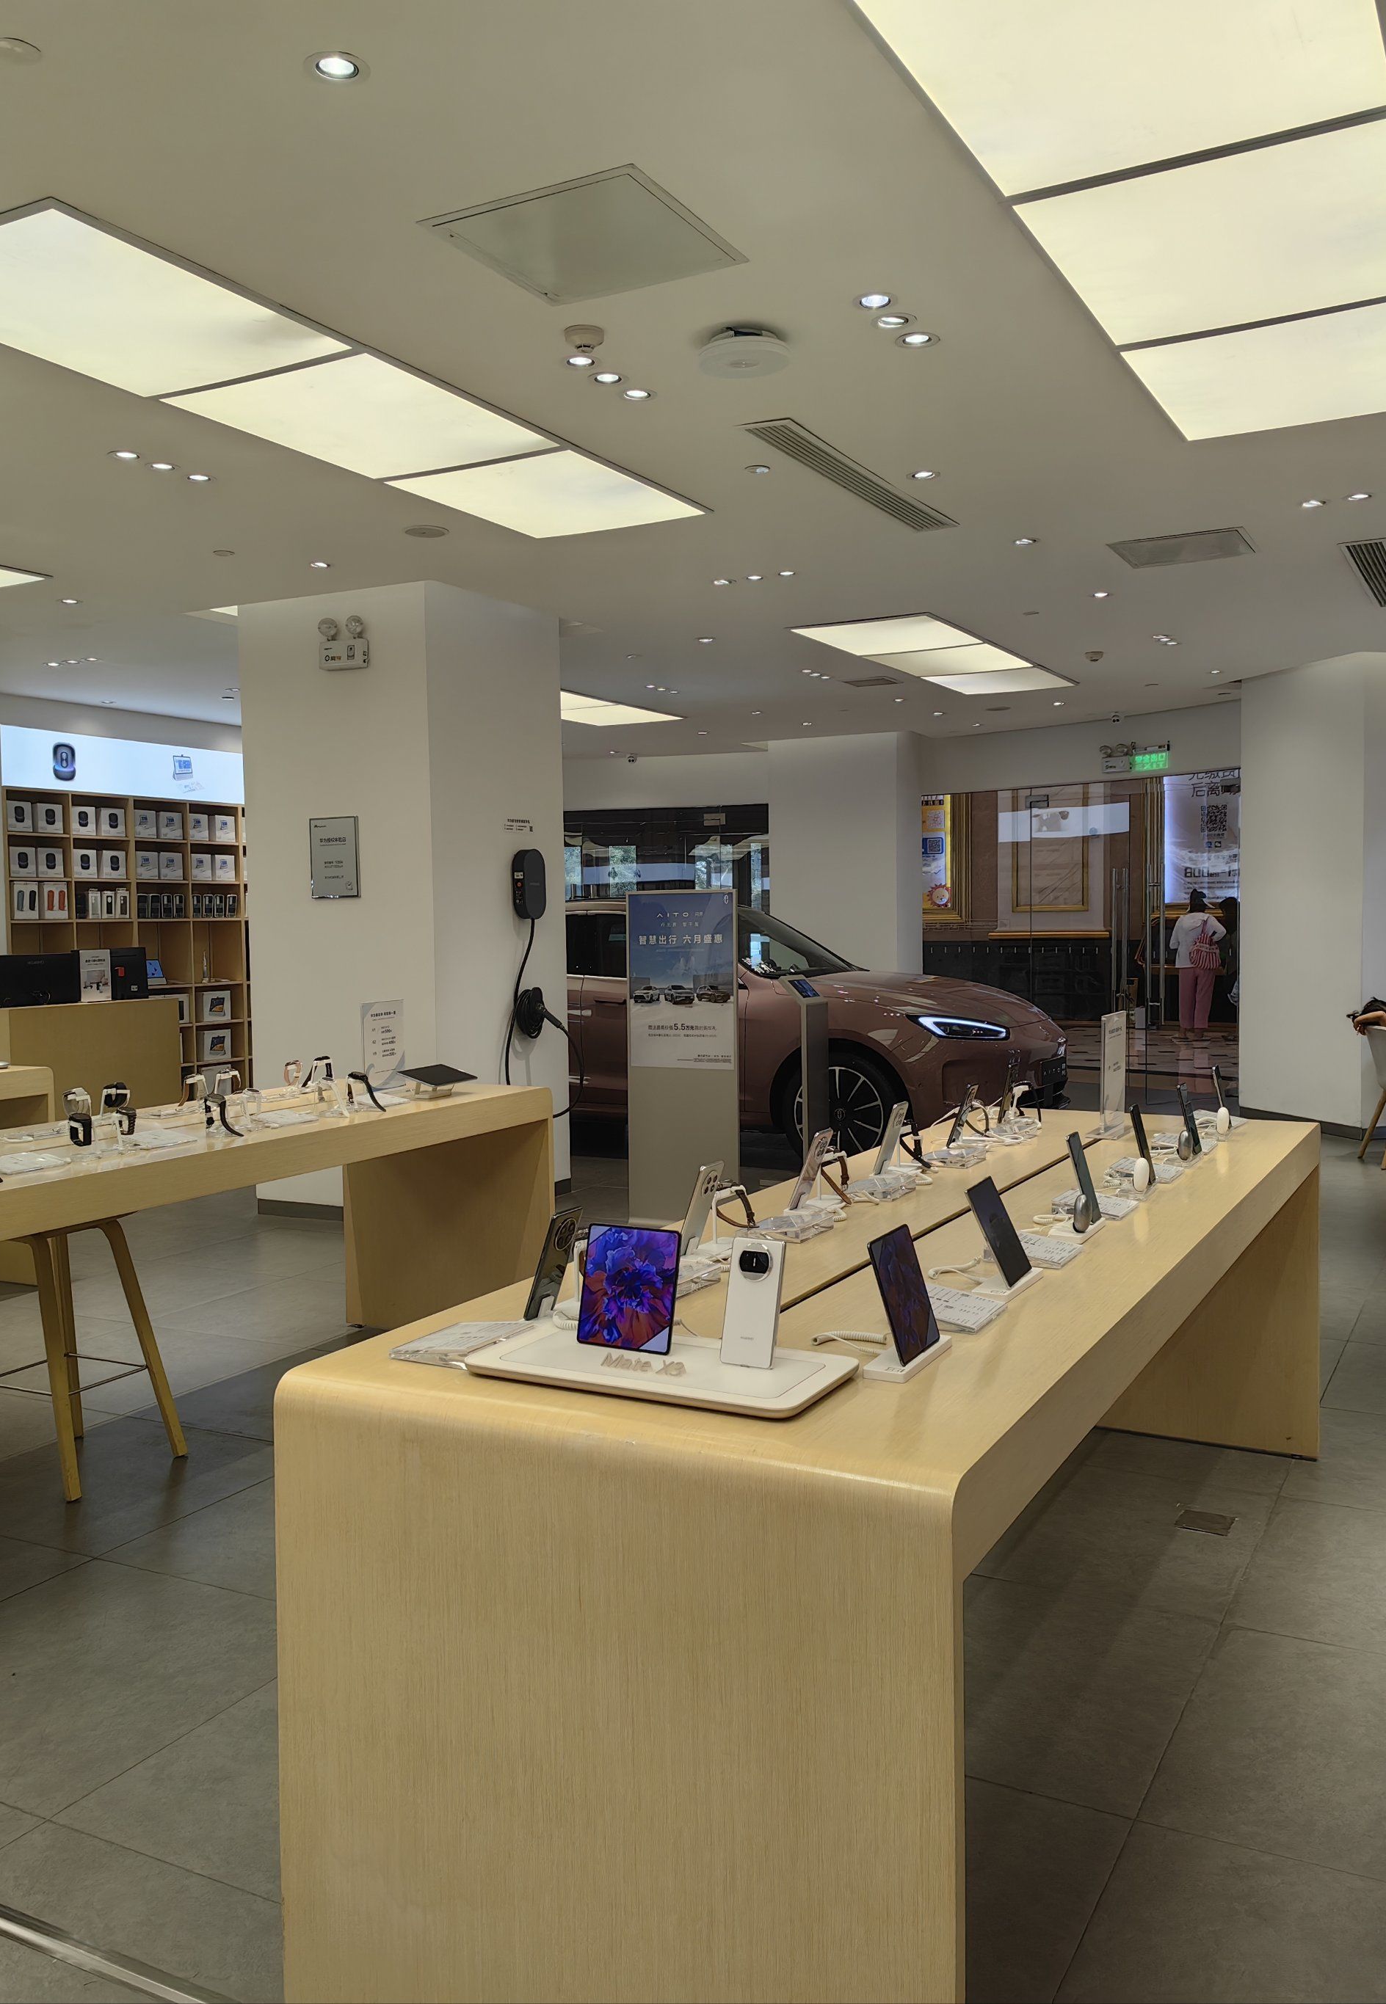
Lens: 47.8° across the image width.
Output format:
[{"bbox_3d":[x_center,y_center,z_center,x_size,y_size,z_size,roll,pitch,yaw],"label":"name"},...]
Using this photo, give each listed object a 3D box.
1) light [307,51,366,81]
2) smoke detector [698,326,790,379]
[{"bbox_3d":[-0.673,-1.775,2.950,0.109,0.035,0.109,-1,3,0],"label":"light"},{"bbox_3d":[0.141,-1.770,4.268,0.245,0.070,0.245,-1,3,0],"label":"smoke detector"}]

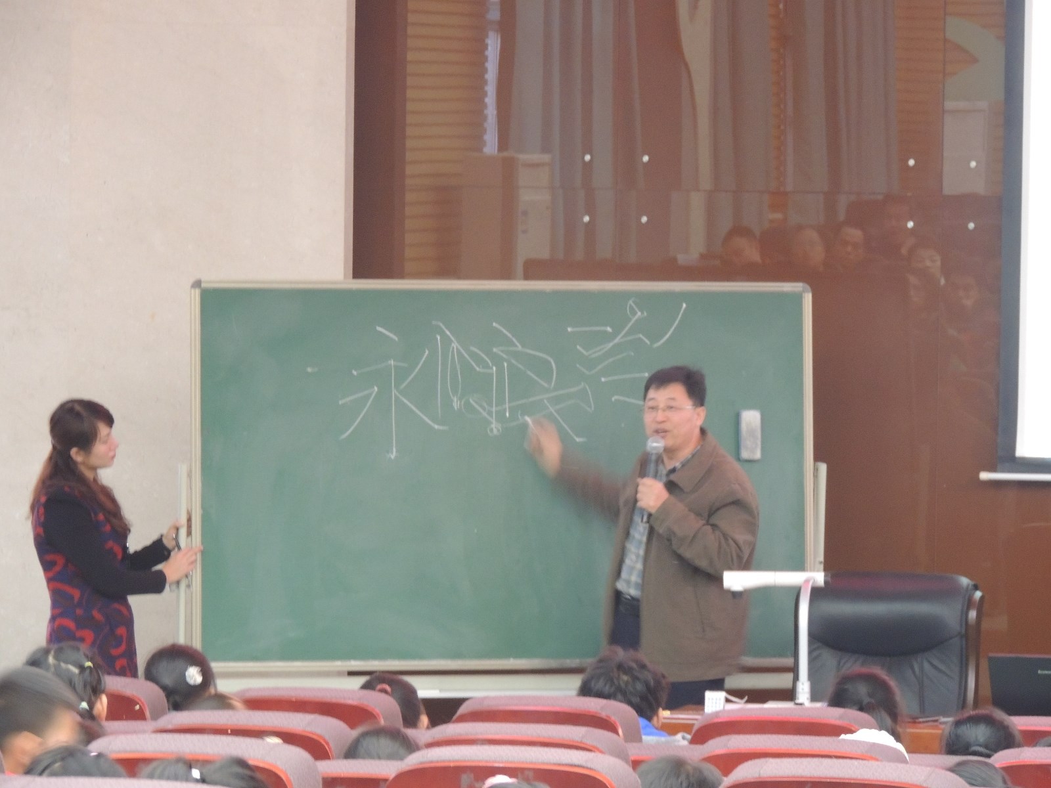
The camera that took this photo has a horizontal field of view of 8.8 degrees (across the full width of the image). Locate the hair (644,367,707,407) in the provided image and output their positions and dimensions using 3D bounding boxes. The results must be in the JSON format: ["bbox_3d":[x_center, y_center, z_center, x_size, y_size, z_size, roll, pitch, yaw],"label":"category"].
[{"bbox_3d":[0.451,-0.001,20.450,0.175,0.165,0.210,3,4,28],"label":"hair"}]

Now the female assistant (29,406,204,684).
[{"bbox_3d":[-1.265,0.815,20.950,0.540,1.600,0.450,0,4,-12],"label":"female assistant"}]

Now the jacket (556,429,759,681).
[{"bbox_3d":[0.401,0.485,20.530,0.720,0.770,0.500,3,4,33],"label":"jacket"}]

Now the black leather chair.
[{"bbox_3d":[0.986,1.100,20.107,0.660,1.110,0.700,2,4,16],"label":"black leather chair"}]

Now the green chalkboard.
[{"bbox_3d":[-0.061,0.252,21.099,1.965,1.200,0.050,0,-2,-13],"label":"green chalkboard"}]

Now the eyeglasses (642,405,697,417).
[{"bbox_3d":[0.443,0.050,20.400,0.140,0.042,0.145,3,4,28],"label":"eyeglasses"}]

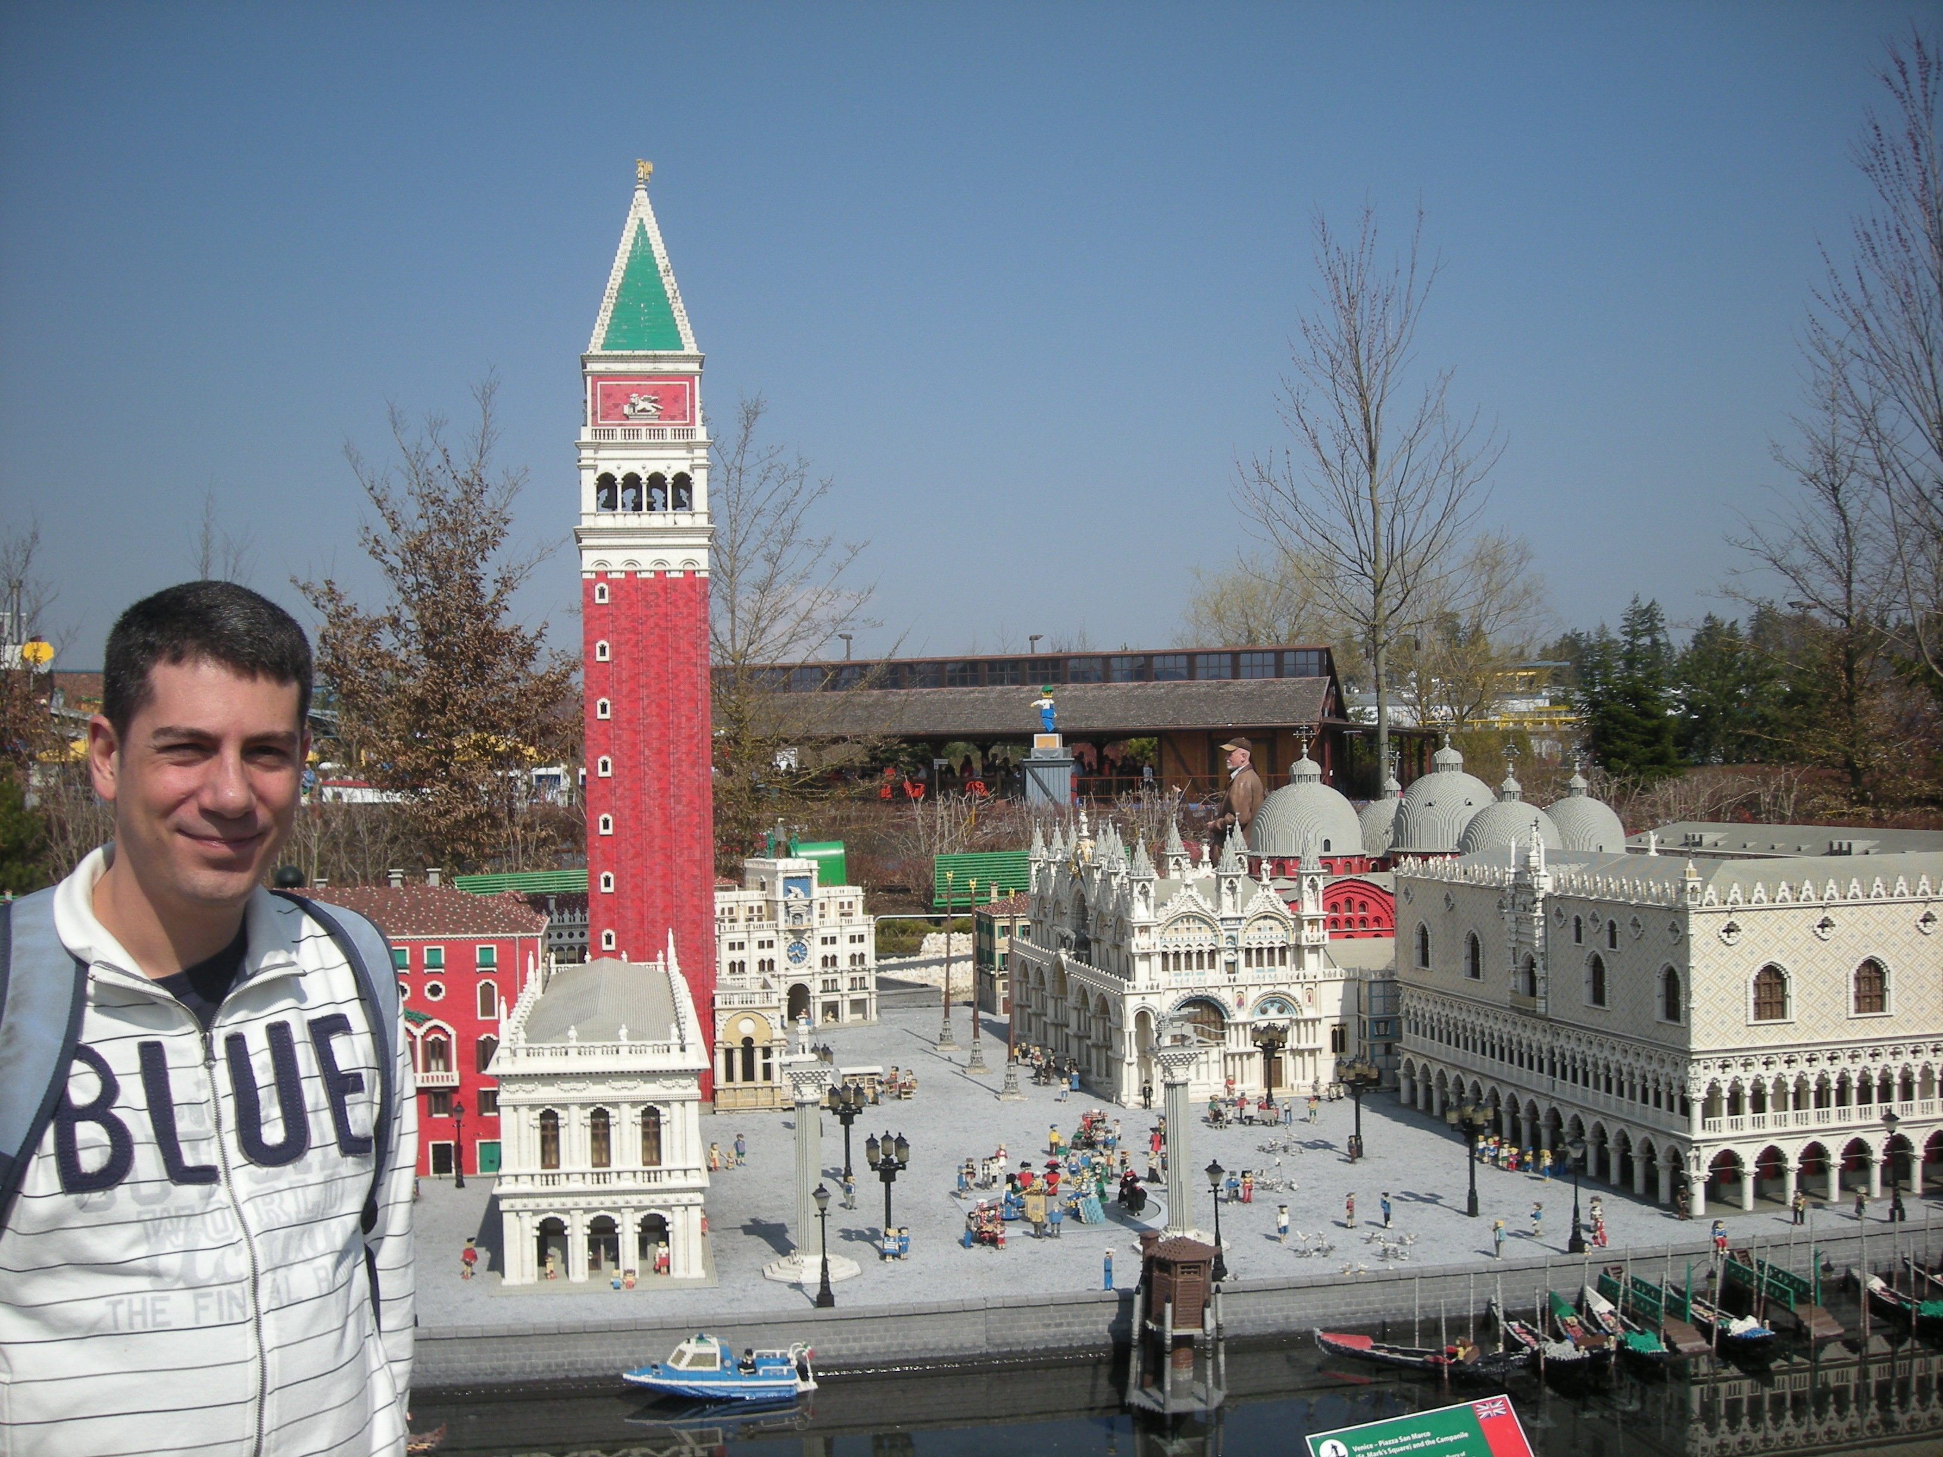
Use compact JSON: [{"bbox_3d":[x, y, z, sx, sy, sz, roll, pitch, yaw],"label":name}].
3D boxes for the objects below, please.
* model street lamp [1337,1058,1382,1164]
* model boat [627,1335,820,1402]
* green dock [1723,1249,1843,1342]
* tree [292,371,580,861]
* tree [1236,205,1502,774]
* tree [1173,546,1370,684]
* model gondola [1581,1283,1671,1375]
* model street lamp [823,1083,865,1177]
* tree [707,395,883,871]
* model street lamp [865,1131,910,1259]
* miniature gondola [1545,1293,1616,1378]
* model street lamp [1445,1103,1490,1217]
[{"bbox_3d":[1.347,1.317,6.849,0.125,0.345,0.125,-1,-1,-12],"label":"model street lamp"},{"bbox_3d":[-0.588,1.491,4.600,0.455,0.137,0.145,-1,-1,-3],"label":"model boat"},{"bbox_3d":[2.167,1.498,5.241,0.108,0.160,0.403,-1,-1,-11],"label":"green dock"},{"bbox_3d":[-6.076,-0.982,22.500,3.400,6.100,3.300,-1,-1,0],"label":"tree"},{"bbox_3d":[6.052,-2.861,29.500,4.000,10.000,4.000,-1,-1,0],"label":"tree"},{"bbox_3d":[11.043,-1.919,72.000,7.000,9.200,7.000,-1,-1,0],"label":"tree"},{"bbox_3d":[1.676,1.535,5.053,0.090,0.115,0.475,-1,-1,-8],"label":"model gondola"},{"bbox_3d":[-0.417,1.349,6.522,0.125,0.345,0.125,-1,-1,-12],"label":"model street lamp"},{"bbox_3d":[-2.721,-0.895,22.500,3.400,5.800,3.400,-1,-1,0],"label":"tree"},{"bbox_3d":[-0.224,1.248,5.250,0.115,0.342,0.115,-1,-1,-8],"label":"model street lamp"},{"bbox_3d":[1.476,1.465,4.770,0.085,0.100,0.460,-1,-1,2],"label":"miniature gondola"},{"bbox_3d":[1.413,1.214,5.560,0.115,0.342,0.115,-1,-1,-8],"label":"model street lamp"}]

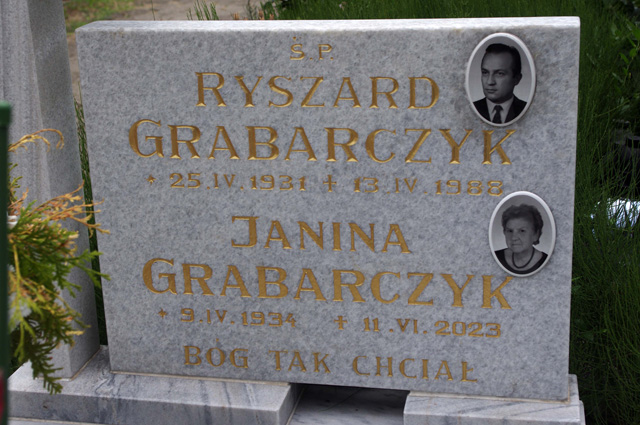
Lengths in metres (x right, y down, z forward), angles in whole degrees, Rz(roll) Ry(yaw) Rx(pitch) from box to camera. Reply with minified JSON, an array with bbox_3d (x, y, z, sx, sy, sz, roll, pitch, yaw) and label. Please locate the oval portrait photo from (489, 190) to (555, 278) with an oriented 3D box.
[{"bbox_3d":[0.330,0.037,1.741,0.108,0.147,0.010,2,17,12],"label":"oval portrait photo"}]

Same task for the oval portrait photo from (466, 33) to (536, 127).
[{"bbox_3d":[0.285,-0.209,1.678,0.109,0.148,0.010,2,17,12],"label":"oval portrait photo"}]

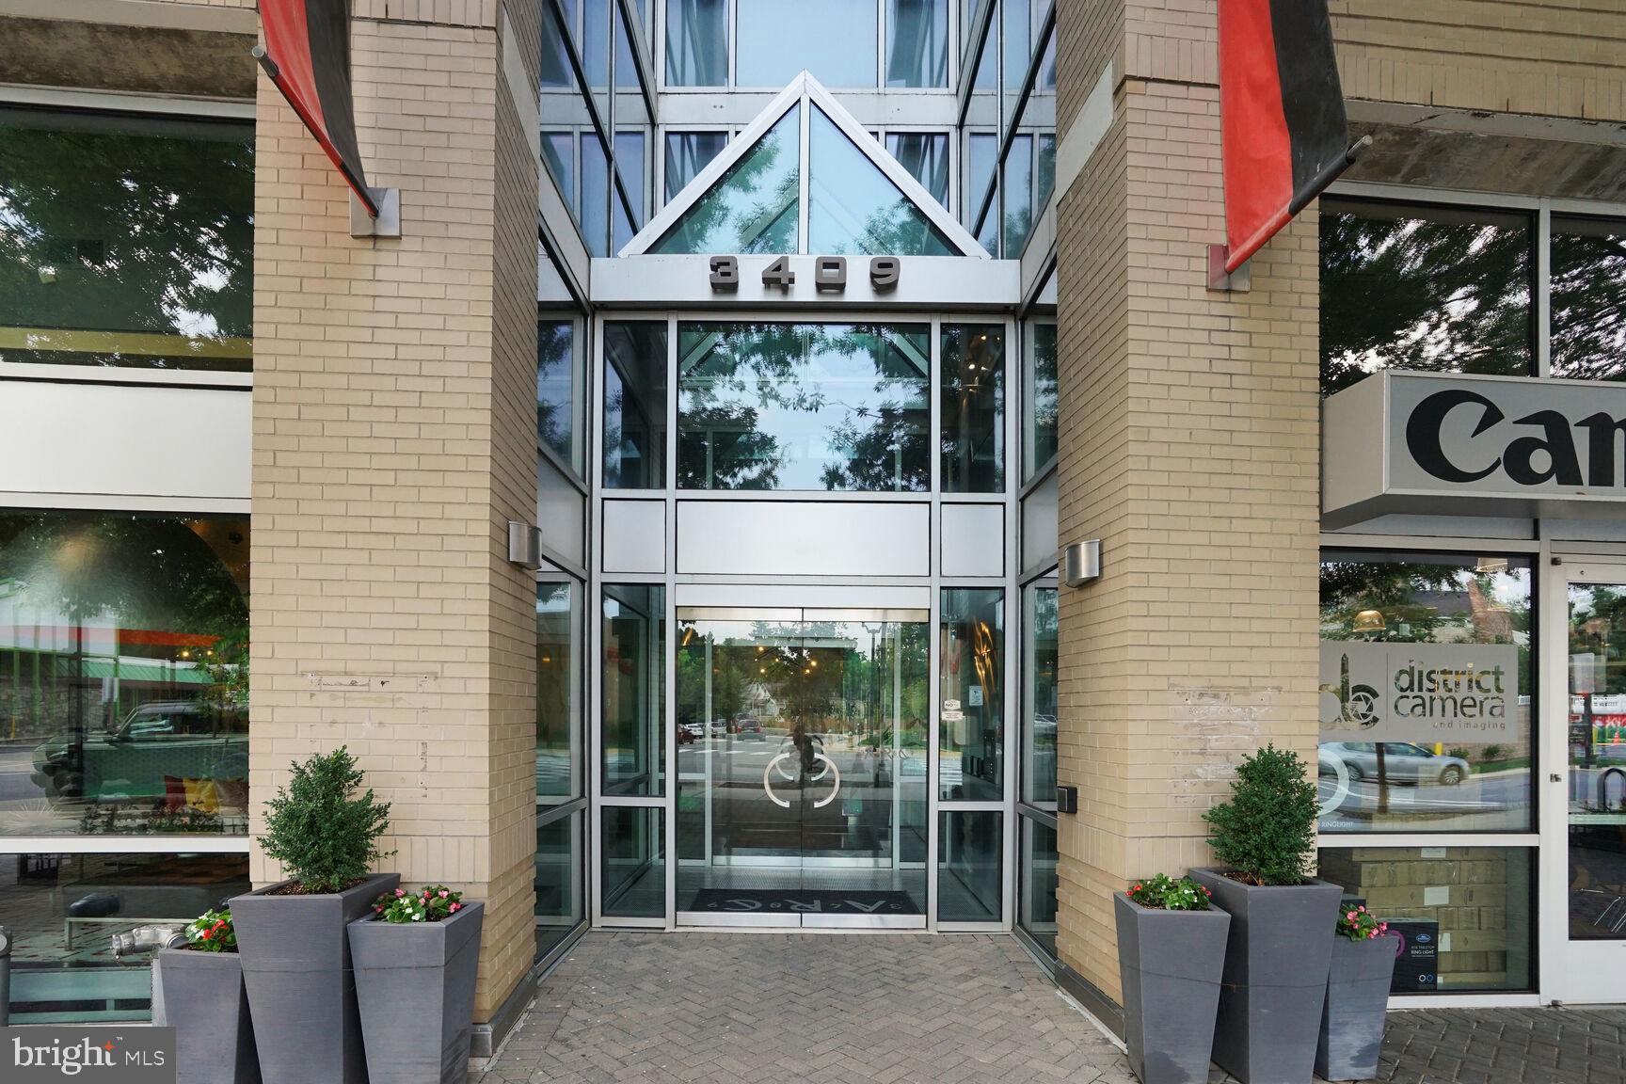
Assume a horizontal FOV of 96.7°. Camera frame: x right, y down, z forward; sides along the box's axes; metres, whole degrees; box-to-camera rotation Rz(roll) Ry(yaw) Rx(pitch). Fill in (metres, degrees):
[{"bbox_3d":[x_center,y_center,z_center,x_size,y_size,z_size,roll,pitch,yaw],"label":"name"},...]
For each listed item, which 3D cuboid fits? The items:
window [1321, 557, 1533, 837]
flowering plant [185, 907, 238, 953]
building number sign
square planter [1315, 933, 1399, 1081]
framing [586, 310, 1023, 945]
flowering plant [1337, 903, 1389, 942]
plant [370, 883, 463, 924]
[{"bbox_3d":[3.180,0.787,3.775,1.280,1.460,0.060,0,0,-5],"label":"window"},{"bbox_3d":[-2.255,1.459,2.720,0.230,0.150,0.200,0,0,-5],"label":"flowering plant"},{"bbox_3d":[-0.060,-1.821,4.920,1.290,0.230,0.070,0,0,0],"label":"building number sign"},{"bbox_3d":[2.290,1.965,3.150,0.290,0.610,0.290,0,0,-5],"label":"square planter"},{"bbox_3d":[-0.058,0.539,5.070,3.020,4.350,0.140,0,0,0],"label":"framing"},{"bbox_3d":[2.348,1.638,3.110,0.240,0.150,0.200,0,0,-5],"label":"flowering plant"},{"bbox_3d":[-1.621,1.479,2.950,0.340,0.145,0.250,0,0,-5],"label":"plant"}]

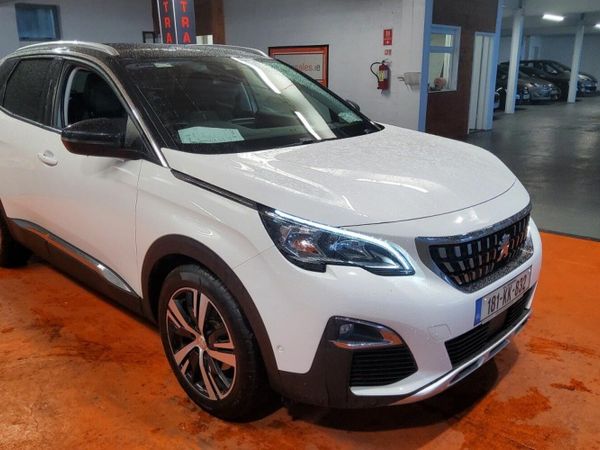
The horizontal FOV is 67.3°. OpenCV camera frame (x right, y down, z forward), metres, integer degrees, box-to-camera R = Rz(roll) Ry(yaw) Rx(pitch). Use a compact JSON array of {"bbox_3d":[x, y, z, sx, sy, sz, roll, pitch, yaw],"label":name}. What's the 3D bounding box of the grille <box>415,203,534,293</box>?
[{"bbox_3d":[0.803,0.092,1.851,1.000,0.280,0.170,-15,21,-43],"label":"grille"}]

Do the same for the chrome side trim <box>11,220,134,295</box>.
[{"bbox_3d":[-1.392,0.159,2.709,0.050,0.140,1.600,-15,21,-43],"label":"chrome side trim"}]

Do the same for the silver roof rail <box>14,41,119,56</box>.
[{"bbox_3d":[-1.543,-1.140,2.928,0.060,0.110,1.650,-15,21,-43],"label":"silver roof rail"}]

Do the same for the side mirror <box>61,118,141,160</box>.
[{"bbox_3d":[-0.941,-0.397,2.094,0.270,0.180,0.200,-15,21,-43],"label":"side mirror"}]

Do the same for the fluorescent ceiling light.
[{"bbox_3d":[6.829,-5.563,12.142,1.600,0.100,0.200,-14,21,-42],"label":"fluorescent ceiling light"}]

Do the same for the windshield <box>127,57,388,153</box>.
[{"bbox_3d":[-0.258,-0.705,2.614,1.420,0.180,0.900,-15,53,-43],"label":"windshield"}]

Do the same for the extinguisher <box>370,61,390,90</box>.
[{"bbox_3d":[1.329,-2.437,7.396,0.180,0.520,0.280,-14,21,-42],"label":"extinguisher"}]

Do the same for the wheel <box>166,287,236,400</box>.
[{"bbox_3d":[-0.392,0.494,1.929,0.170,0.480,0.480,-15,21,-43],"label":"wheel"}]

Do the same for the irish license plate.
[{"bbox_3d":[0.839,0.291,1.859,0.520,0.110,0.020,-15,19,-43],"label":"irish license plate"}]

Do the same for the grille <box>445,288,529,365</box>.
[{"bbox_3d":[0.818,0.431,1.896,0.880,0.160,0.100,-15,21,-43],"label":"grille"}]

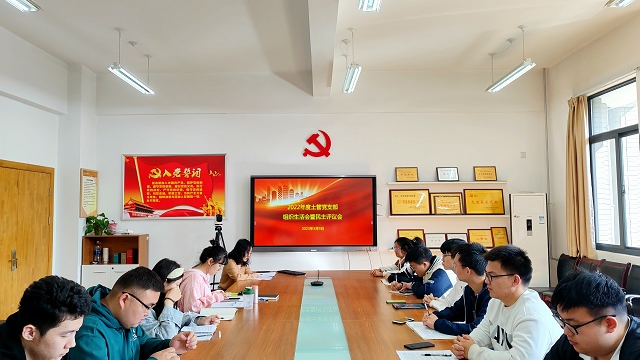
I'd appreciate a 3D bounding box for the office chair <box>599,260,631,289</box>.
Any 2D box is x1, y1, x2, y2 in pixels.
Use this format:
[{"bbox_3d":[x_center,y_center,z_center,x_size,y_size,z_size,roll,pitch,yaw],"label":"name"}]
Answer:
[{"bbox_3d":[2.791,1.307,5.117,0.620,0.970,0.570,0,-3,-1],"label":"office chair"}]

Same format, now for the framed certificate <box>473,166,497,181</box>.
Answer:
[{"bbox_3d":[2.382,-0.088,7.185,0.331,0.219,0.020,0,-18,-1],"label":"framed certificate"}]

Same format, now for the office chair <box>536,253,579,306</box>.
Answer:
[{"bbox_3d":[2.834,1.399,6.037,0.620,0.980,0.570,0,-4,-5],"label":"office chair"}]

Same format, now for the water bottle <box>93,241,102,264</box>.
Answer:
[{"bbox_3d":[-3.054,1.000,6.860,0.092,0.325,0.092,0,-3,-1],"label":"water bottle"}]

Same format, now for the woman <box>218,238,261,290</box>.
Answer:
[{"bbox_3d":[-0.922,1.267,5.643,0.630,1.200,0.500,-1,-4,11],"label":"woman"}]

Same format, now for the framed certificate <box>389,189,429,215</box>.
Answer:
[{"bbox_3d":[1.285,0.319,7.084,0.559,0.364,0.025,0,-16,-1],"label":"framed certificate"}]

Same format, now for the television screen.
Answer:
[{"bbox_3d":[-0.087,0.479,7.083,1.794,1.085,0.090,0,-3,-1],"label":"television screen"}]

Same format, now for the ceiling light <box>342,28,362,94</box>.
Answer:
[{"bbox_3d":[0.390,-1.404,6.136,0.150,0.447,1.289,0,-3,-1],"label":"ceiling light"}]

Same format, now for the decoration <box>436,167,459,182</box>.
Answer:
[{"bbox_3d":[1.825,-0.076,7.126,0.281,0.197,0.025,0,-17,-1],"label":"decoration"}]

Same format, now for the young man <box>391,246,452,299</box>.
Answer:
[{"bbox_3d":[0.937,1.180,4.375,0.720,1.183,0.540,0,-3,-13],"label":"young man"}]

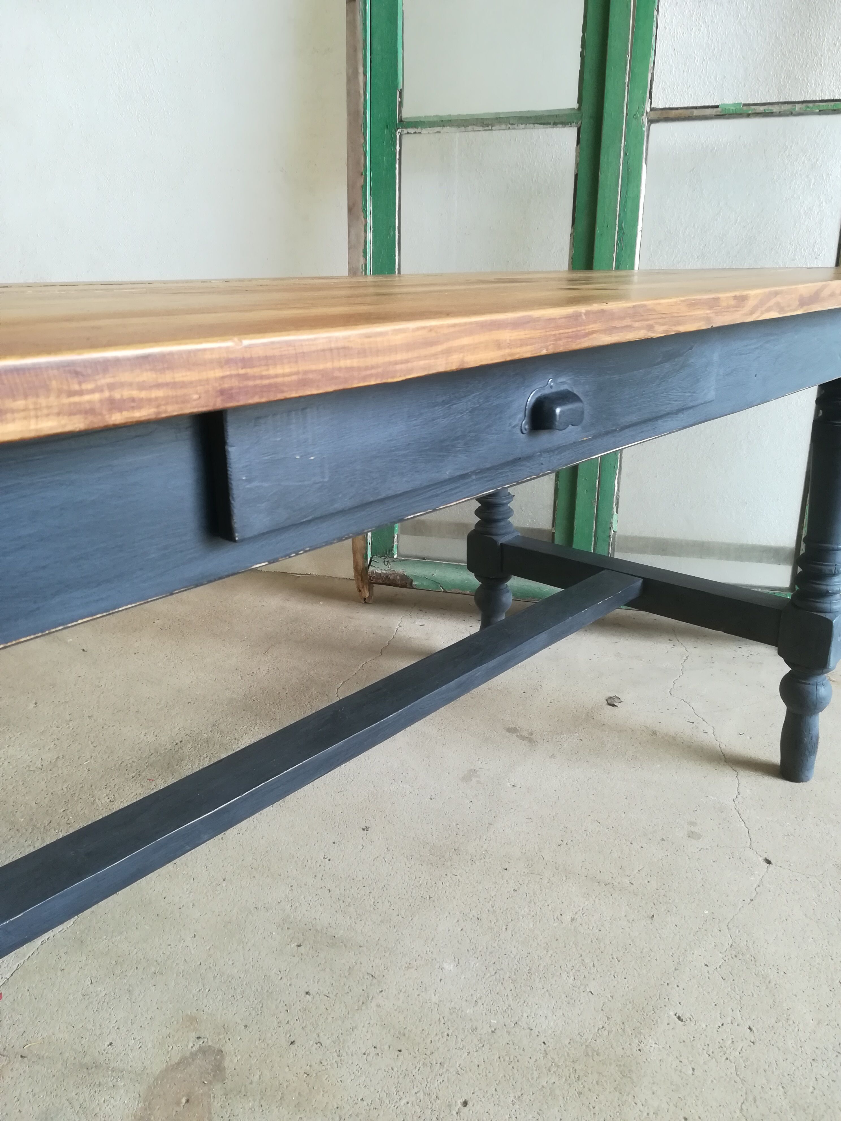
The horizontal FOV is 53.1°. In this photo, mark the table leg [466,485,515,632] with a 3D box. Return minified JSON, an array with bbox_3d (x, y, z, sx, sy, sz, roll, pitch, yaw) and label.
[{"bbox_3d":[0.148,-0.133,1.693,0.079,0.752,0.079,16,26,41],"label":"table leg"}]

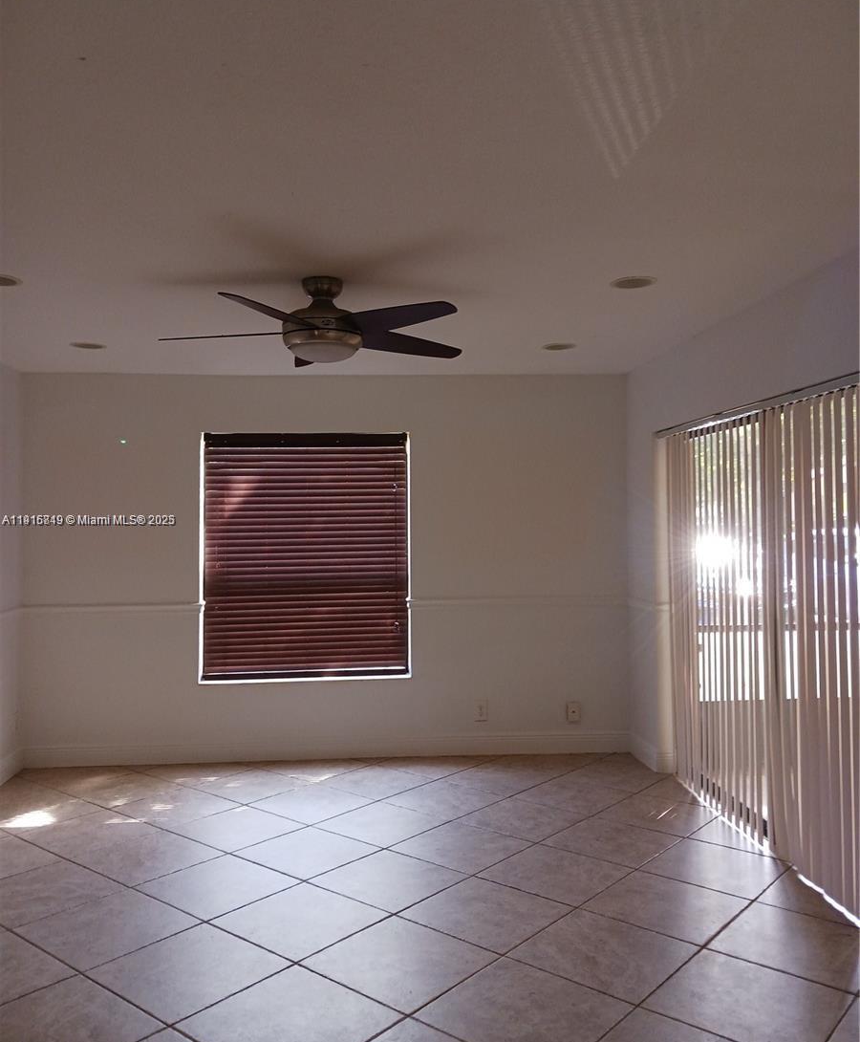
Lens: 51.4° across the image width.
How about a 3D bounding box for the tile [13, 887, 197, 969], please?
[{"bbox_3d":[-1.195,1.509,3.319,0.500,0.010,0.500,-1,-1,40],"label":"tile"}]

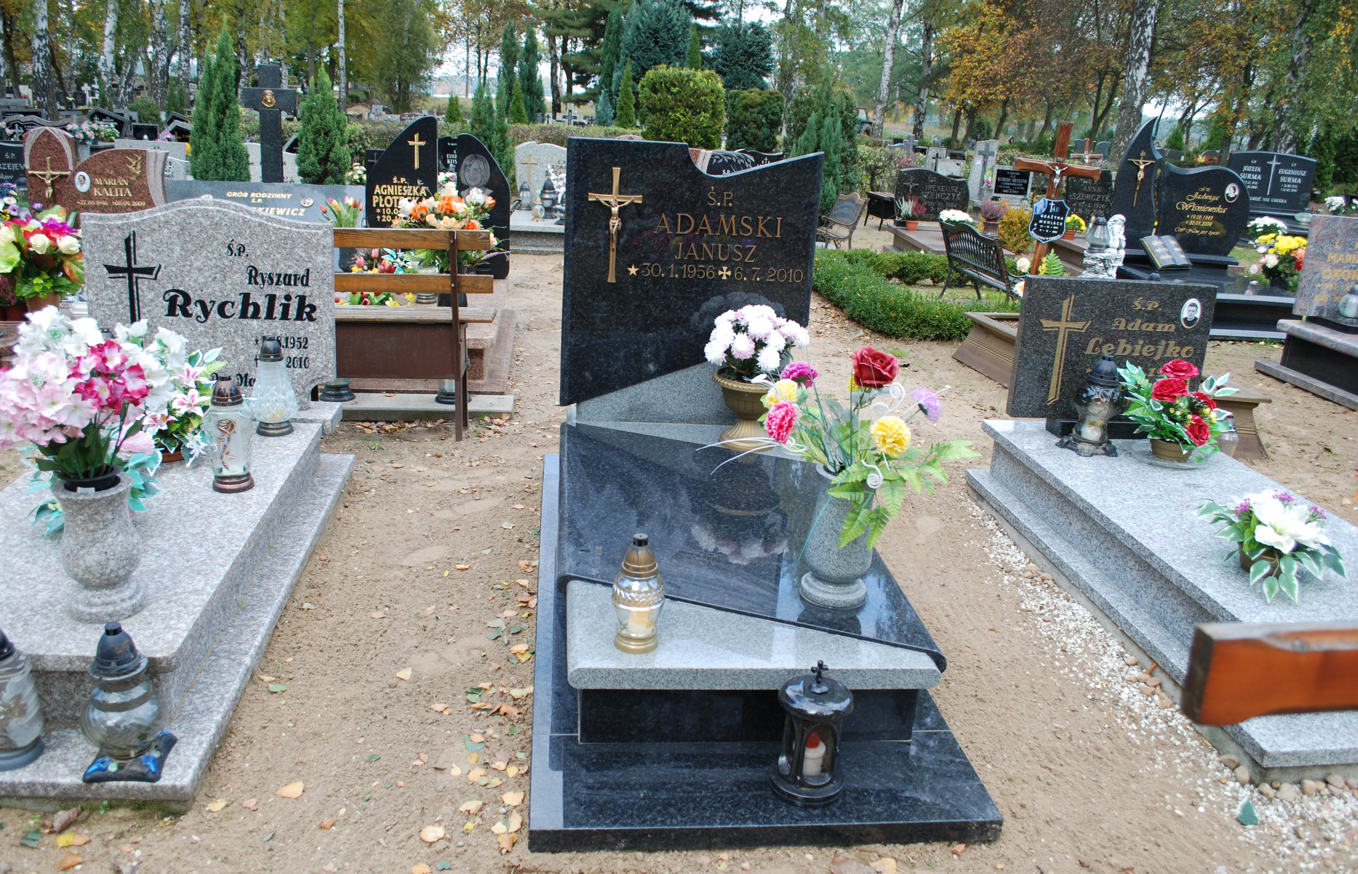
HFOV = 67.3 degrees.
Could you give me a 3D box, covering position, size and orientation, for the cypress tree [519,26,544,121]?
[{"bbox_3d":[-4.206,-10.029,29.034,0.800,3.080,0.800,1,19,-8],"label":"cypress tree"}]

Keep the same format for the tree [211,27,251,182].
[{"bbox_3d":[-3.438,-2.189,7.816,0.360,1.850,0.360,1,18,-6],"label":"tree"}]

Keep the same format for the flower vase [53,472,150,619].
[{"bbox_3d":[-1.382,0.260,2.433,0.175,0.300,0.175,1,18,-8],"label":"flower vase"}]

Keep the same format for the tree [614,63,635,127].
[{"bbox_3d":[-0.969,-5.913,19.162,0.500,2.200,0.500,1,18,-6],"label":"tree"}]

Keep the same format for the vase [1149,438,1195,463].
[{"bbox_3d":[1.905,0.040,3.933,0.165,0.085,0.165,1,19,-8],"label":"vase"}]

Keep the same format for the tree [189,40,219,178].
[{"bbox_3d":[-3.644,-2.143,7.834,0.320,1.730,0.320,1,18,-6],"label":"tree"}]

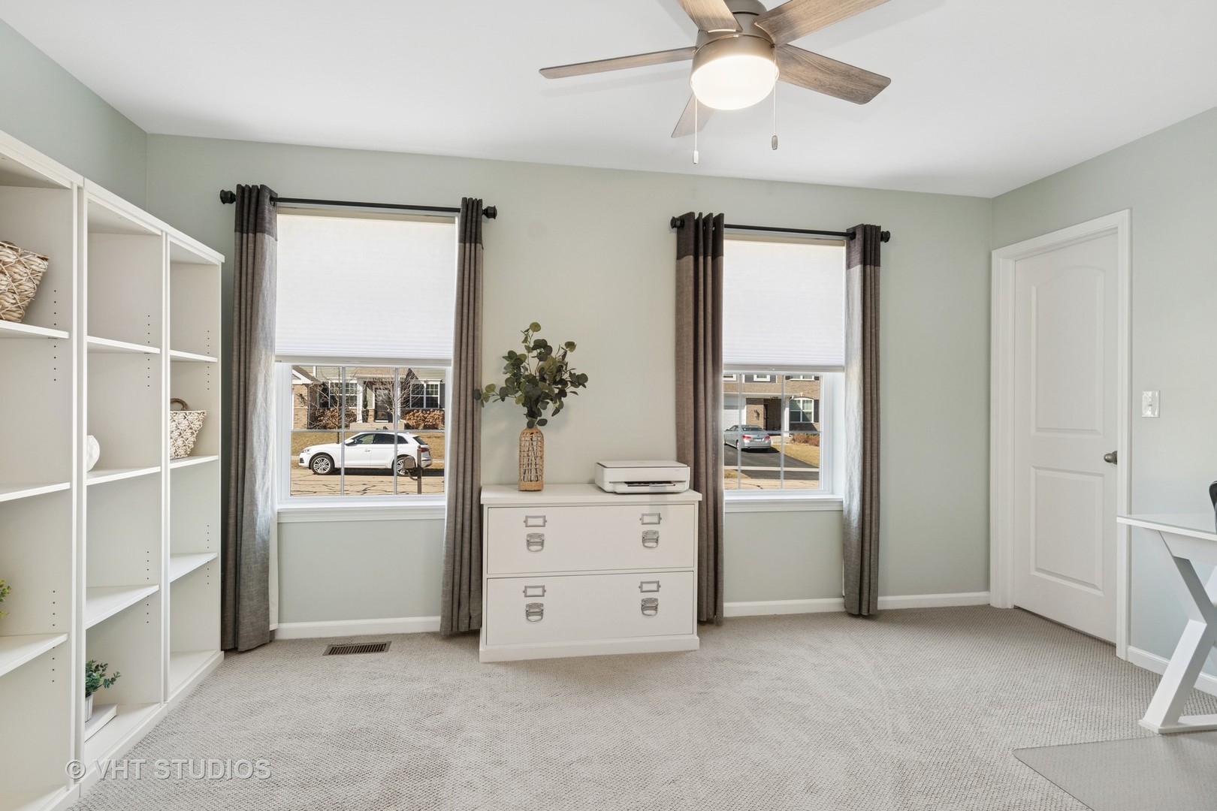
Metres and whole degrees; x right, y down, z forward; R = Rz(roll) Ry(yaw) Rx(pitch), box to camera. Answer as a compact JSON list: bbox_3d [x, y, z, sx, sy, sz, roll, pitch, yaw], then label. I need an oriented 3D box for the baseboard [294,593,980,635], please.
[{"bbox_3d":[0.284,1.131,3.305,4.049,0.079,0.018,0,0,-10],"label":"baseboard"}]

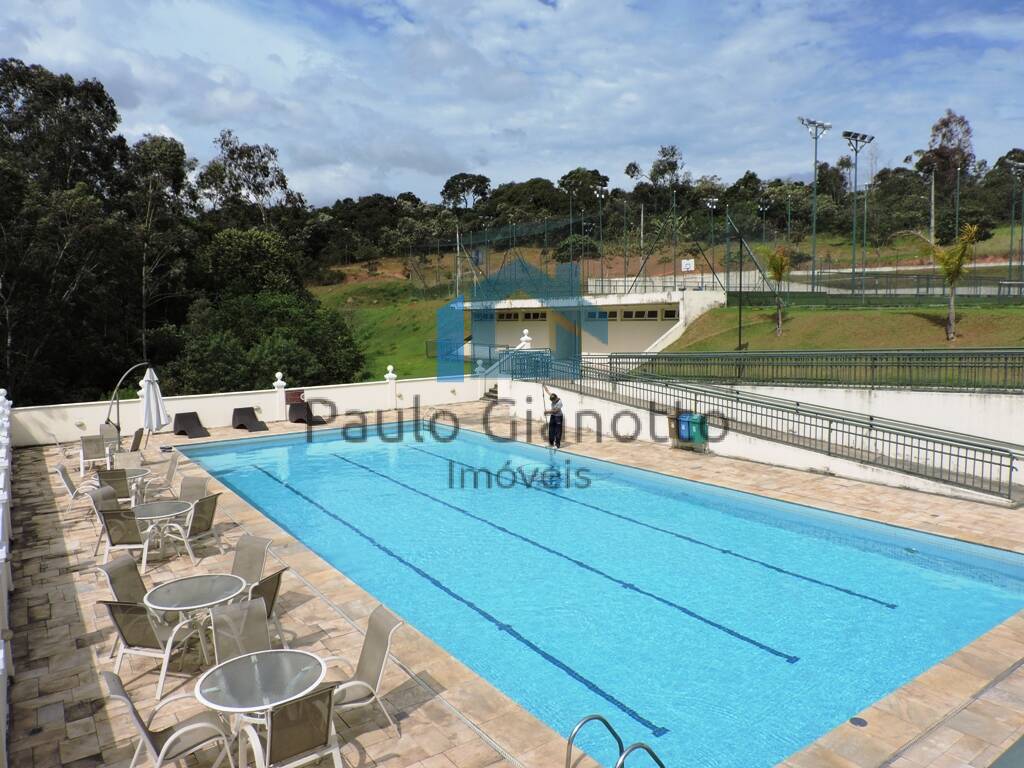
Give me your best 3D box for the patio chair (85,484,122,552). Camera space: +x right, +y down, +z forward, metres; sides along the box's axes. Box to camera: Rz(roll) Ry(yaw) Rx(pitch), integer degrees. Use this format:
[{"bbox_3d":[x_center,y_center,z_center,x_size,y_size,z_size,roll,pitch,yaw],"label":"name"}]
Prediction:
[{"bbox_3d":[-6.229,2.200,11.340,0.790,0.970,0.600,0,6,14],"label":"patio chair"}]

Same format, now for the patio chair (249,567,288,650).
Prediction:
[{"bbox_3d":[-2.870,2.512,7.661,0.790,0.970,0.600,2,6,25],"label":"patio chair"}]

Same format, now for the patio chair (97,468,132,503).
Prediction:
[{"bbox_3d":[-7.333,2.019,13.339,0.600,0.970,0.790,-2,6,-10],"label":"patio chair"}]

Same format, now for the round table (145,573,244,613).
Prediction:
[{"bbox_3d":[-3.429,2.622,7.778,1.020,0.720,1.020,-5,7,-35],"label":"round table"}]

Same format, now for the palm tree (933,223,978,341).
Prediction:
[{"bbox_3d":[13.742,-3.176,22.000,1.450,3.650,1.450,-5,7,-35],"label":"palm tree"}]

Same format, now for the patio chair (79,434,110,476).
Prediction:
[{"bbox_3d":[-10.112,1.708,17.226,0.590,0.990,0.740,-4,6,-27],"label":"patio chair"}]

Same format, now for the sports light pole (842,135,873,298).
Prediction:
[{"bbox_3d":[16.833,-8.237,34.795,2.100,8.483,0.550,-5,7,-35],"label":"sports light pole"}]

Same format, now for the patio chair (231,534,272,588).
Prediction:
[{"bbox_3d":[-3.255,2.417,8.453,0.590,0.990,0.740,1,6,23],"label":"patio chair"}]

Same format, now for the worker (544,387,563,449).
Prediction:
[{"bbox_3d":[1.214,0.962,20.493,0.520,1.780,0.500,-4,7,-38],"label":"worker"}]

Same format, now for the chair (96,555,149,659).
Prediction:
[{"bbox_3d":[-4.441,2.682,8.570,0.710,1.060,0.600,0,6,8],"label":"chair"}]

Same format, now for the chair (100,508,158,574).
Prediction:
[{"bbox_3d":[-5.642,2.268,10.505,0.590,0.990,0.740,-1,6,-3],"label":"chair"}]

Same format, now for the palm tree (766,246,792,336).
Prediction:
[{"bbox_3d":[9.392,-3.254,24.842,0.950,3.158,0.950,1,6,21],"label":"palm tree"}]

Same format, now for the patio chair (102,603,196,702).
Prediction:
[{"bbox_3d":[-3.617,2.568,7.233,0.600,0.970,0.790,0,6,14],"label":"patio chair"}]

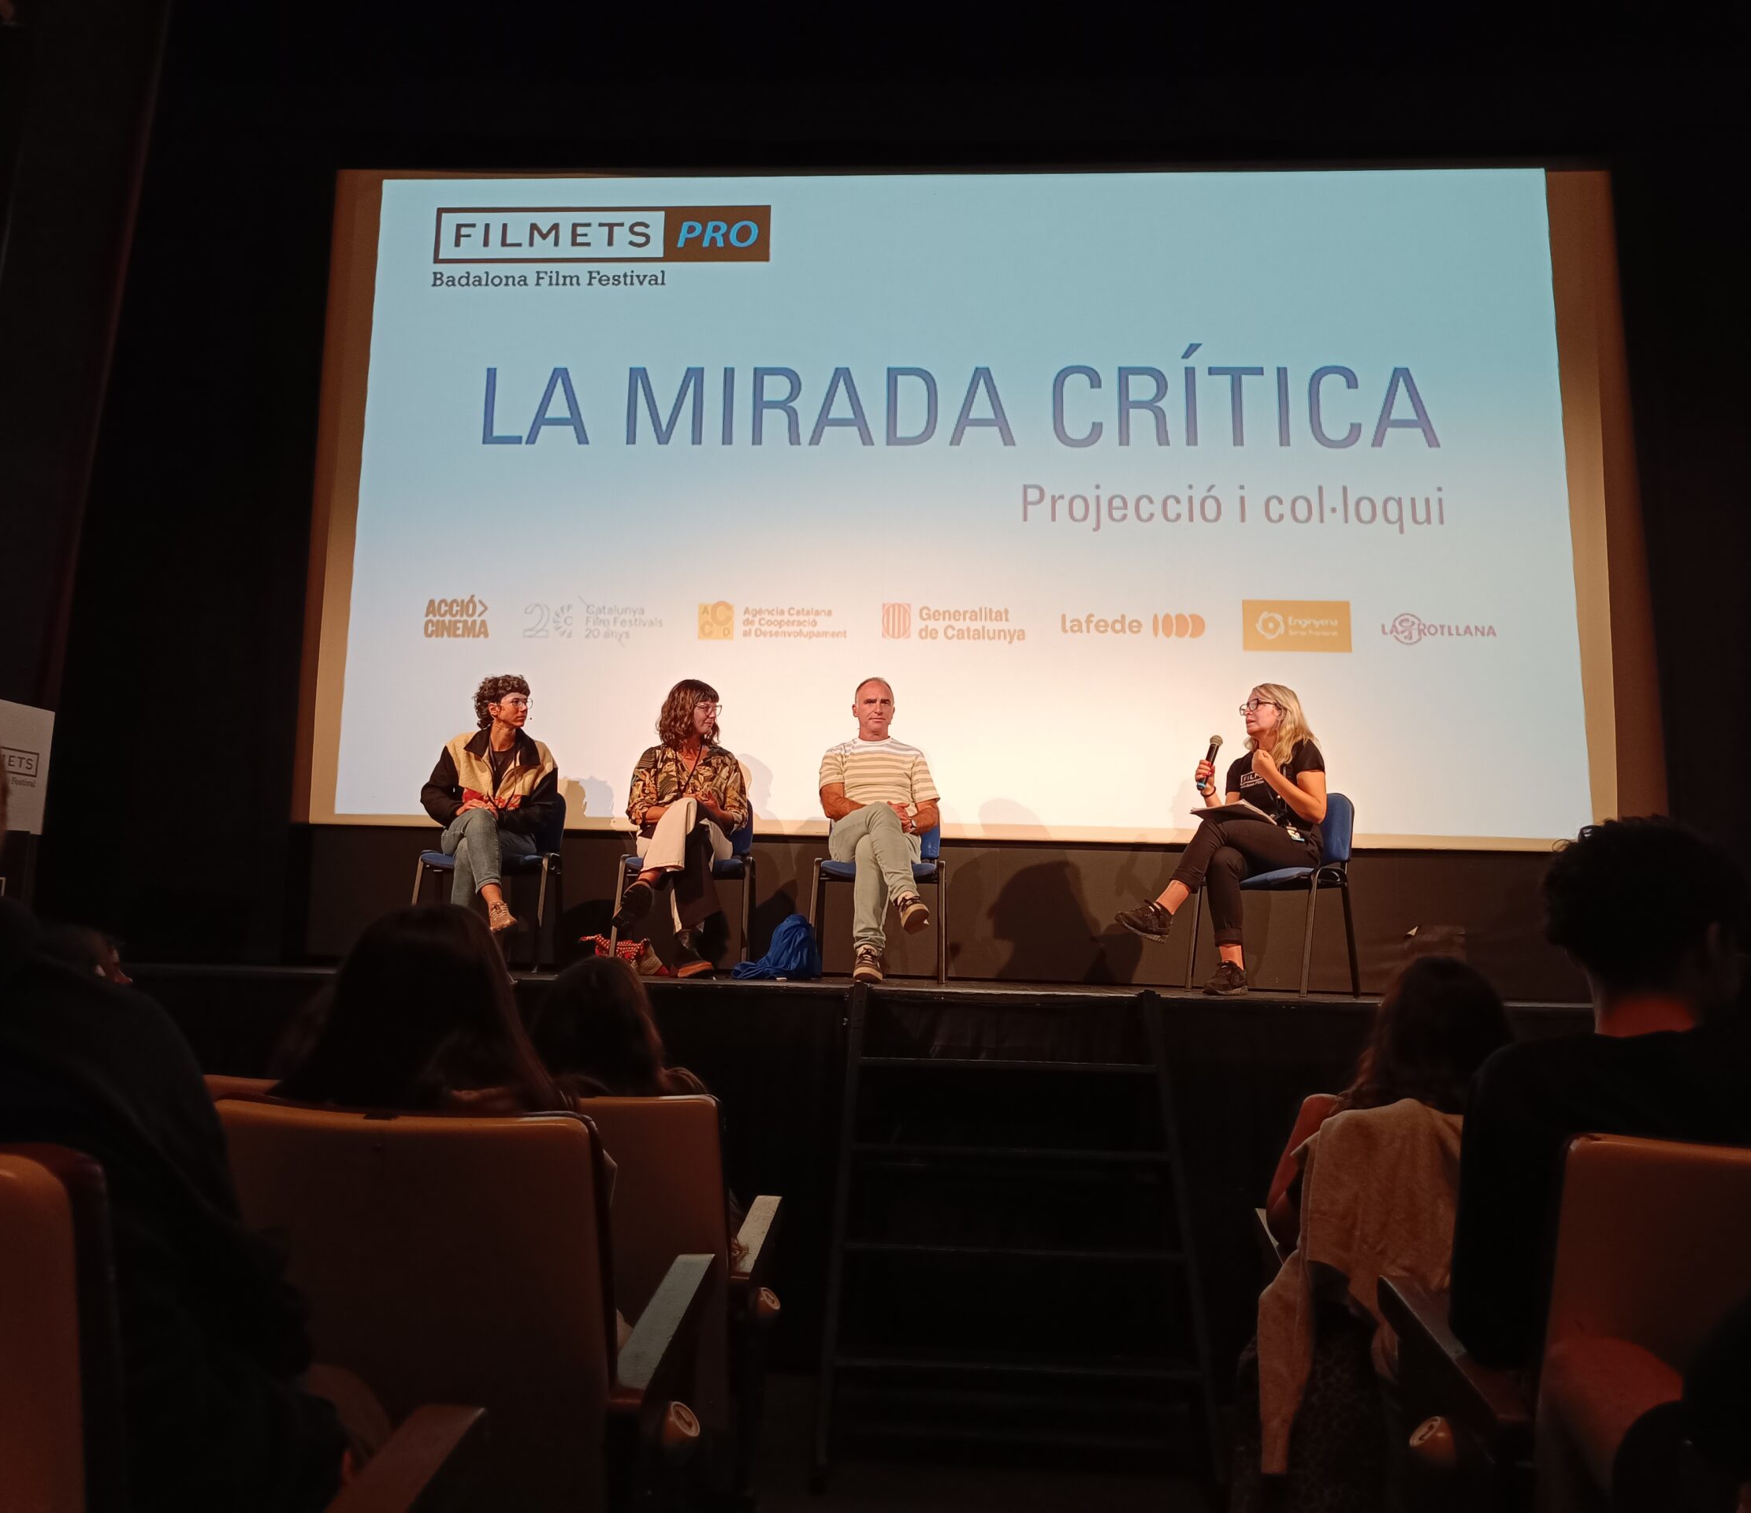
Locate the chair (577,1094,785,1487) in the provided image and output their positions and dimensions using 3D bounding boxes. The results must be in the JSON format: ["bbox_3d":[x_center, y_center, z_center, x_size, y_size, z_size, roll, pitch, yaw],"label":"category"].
[{"bbox_3d":[-0.534,1.077,2.872,0.640,0.800,0.600,1,-8,2],"label":"chair"}]

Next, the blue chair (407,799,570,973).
[{"bbox_3d":[-1.669,0.518,6.035,0.530,0.820,0.550,2,-8,-4],"label":"blue chair"}]

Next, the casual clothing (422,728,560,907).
[{"bbox_3d":[-1.616,0.319,5.943,0.570,0.880,0.680,2,-8,-8],"label":"casual clothing"}]

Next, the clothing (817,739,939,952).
[{"bbox_3d":[0.024,0.342,5.772,0.490,0.900,0.700,1,-8,0],"label":"clothing"}]

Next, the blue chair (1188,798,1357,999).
[{"bbox_3d":[1.601,0.543,5.645,0.530,0.820,0.550,-6,-11,39],"label":"blue chair"}]

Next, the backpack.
[{"bbox_3d":[-0.398,0.737,5.450,0.330,0.270,0.270,1,-8,0],"label":"backpack"}]

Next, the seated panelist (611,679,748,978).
[{"bbox_3d":[-0.790,0.282,5.870,0.530,1.290,0.780,2,-8,-4],"label":"seated panelist"}]

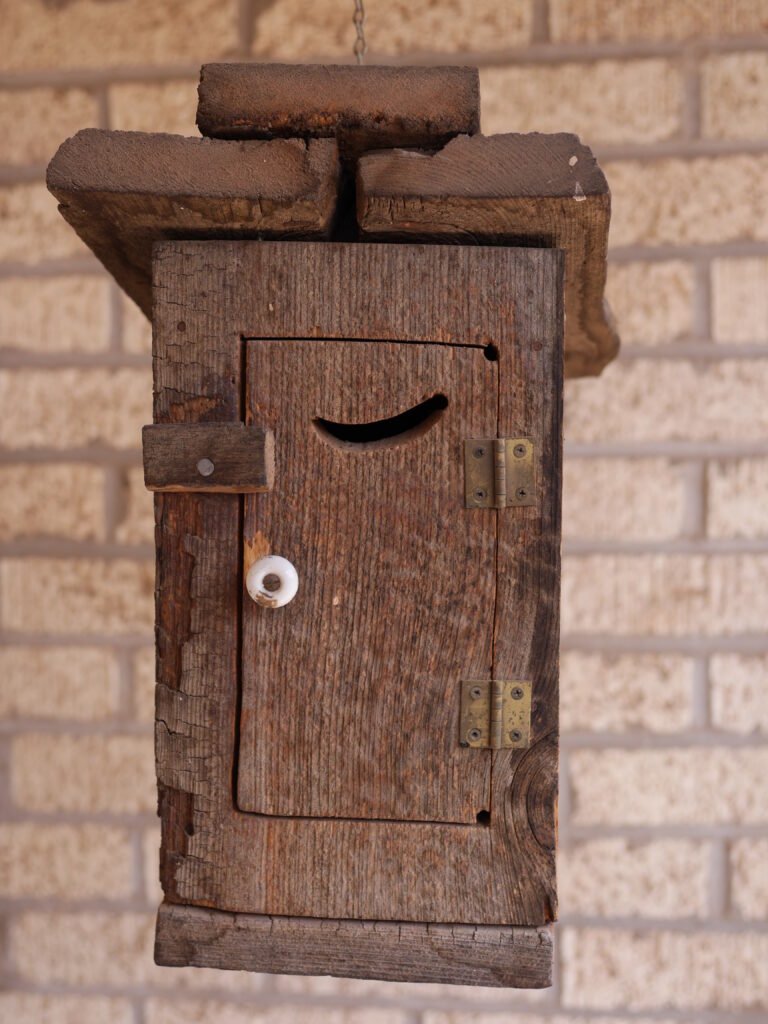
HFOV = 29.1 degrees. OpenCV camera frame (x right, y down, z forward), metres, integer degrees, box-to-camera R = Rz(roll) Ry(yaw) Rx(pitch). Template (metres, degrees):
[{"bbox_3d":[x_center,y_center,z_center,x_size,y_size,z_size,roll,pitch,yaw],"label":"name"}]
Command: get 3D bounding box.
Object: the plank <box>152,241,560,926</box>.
[{"bbox_3d":[-0.009,0.028,0.570,0.152,0.257,0.022,1,8,6],"label":"plank"}]

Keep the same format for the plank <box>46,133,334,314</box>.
[{"bbox_3d":[-0.055,-0.101,0.622,0.102,0.022,0.218,3,-11,6],"label":"plank"}]

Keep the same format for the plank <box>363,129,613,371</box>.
[{"bbox_3d":[0.049,-0.099,0.617,0.090,0.022,0.219,0,-11,7],"label":"plank"}]

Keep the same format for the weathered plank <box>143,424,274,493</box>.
[{"bbox_3d":[-0.065,-0.020,0.550,0.045,0.025,0.016,1,8,6],"label":"weathered plank"}]

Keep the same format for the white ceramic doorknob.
[{"bbox_3d":[-0.042,0.026,0.554,0.020,0.020,0.016,1,8,6],"label":"white ceramic doorknob"}]

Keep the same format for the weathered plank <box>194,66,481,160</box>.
[{"bbox_3d":[-0.005,-0.123,0.618,0.098,0.024,0.215,2,-11,6],"label":"weathered plank"}]

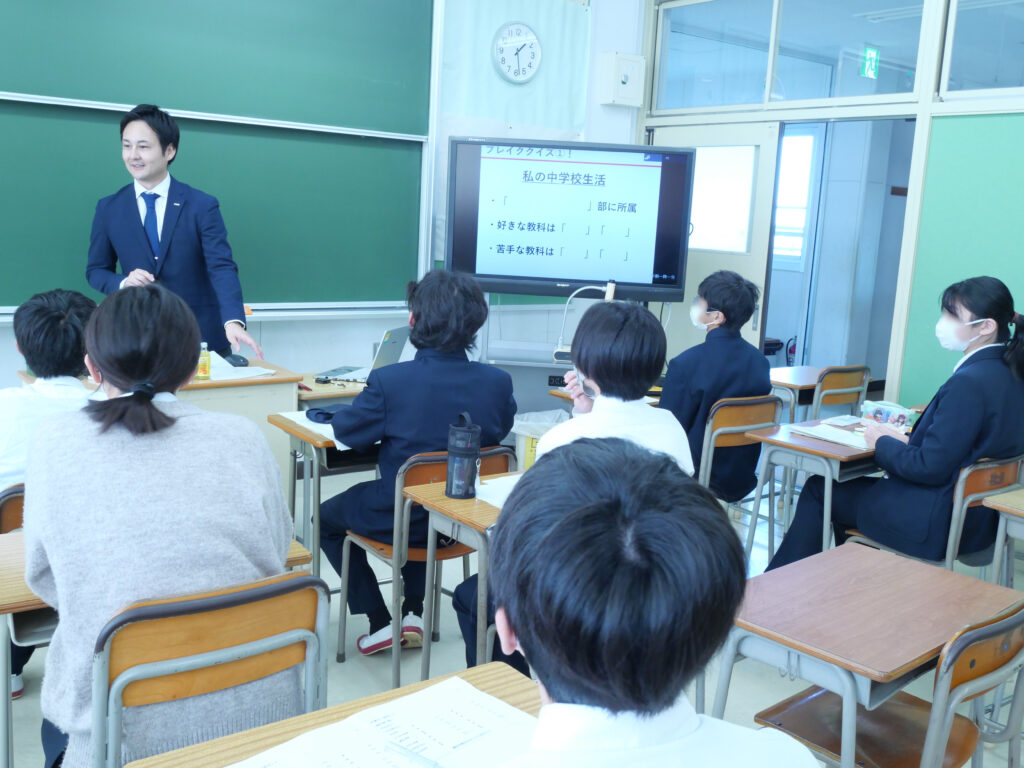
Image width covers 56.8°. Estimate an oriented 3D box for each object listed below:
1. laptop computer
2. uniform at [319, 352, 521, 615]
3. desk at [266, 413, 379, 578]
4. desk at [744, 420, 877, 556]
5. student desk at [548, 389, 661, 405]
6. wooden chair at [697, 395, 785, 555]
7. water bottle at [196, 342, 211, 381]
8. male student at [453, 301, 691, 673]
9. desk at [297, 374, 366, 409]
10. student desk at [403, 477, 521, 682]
[{"bbox_3d":[-0.637,-0.136,4.077,0.313,0.233,0.328,5,10,11],"label":"laptop computer"},{"bbox_3d":[-0.309,0.322,2.858,0.520,0.920,0.580,-4,12,-33],"label":"uniform"},{"bbox_3d":[-0.495,0.477,3.324,0.600,0.710,0.405,-5,12,-37],"label":"desk"},{"bbox_3d":[1.166,0.532,3.497,0.600,0.700,0.405,-5,12,-41],"label":"desk"},{"bbox_3d":[0.496,0.389,4.068,0.600,0.700,0.400,-5,13,-36],"label":"student desk"},{"bbox_3d":[0.769,0.409,3.918,0.400,0.770,0.460,-4,11,-33],"label":"wooden chair"},{"bbox_3d":[-1.125,-0.086,3.463,0.050,0.136,0.050,-5,13,-38],"label":"water bottle"},{"bbox_3d":[0.140,0.401,2.321,0.500,1.245,0.620,-4,12,-36],"label":"male student"},{"bbox_3d":[-0.761,0.345,4.041,0.630,0.710,0.440,-6,13,-44],"label":"desk"},{"bbox_3d":[0.053,0.634,2.584,0.600,0.700,0.400,-4,12,-34],"label":"student desk"}]

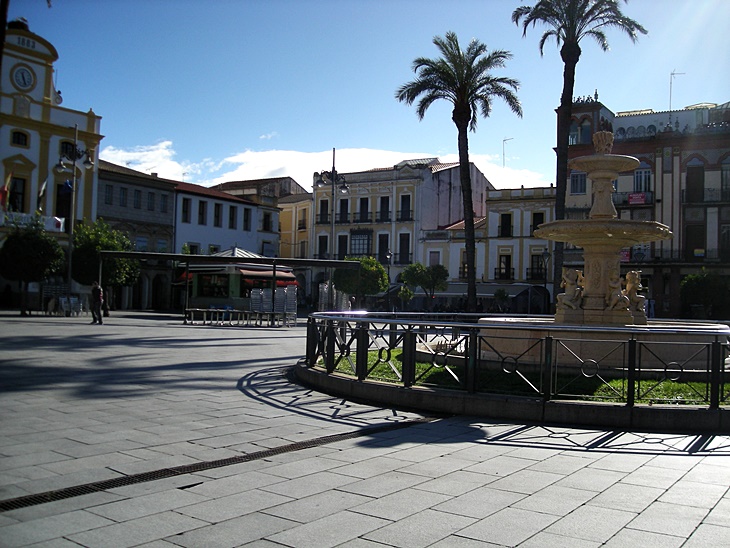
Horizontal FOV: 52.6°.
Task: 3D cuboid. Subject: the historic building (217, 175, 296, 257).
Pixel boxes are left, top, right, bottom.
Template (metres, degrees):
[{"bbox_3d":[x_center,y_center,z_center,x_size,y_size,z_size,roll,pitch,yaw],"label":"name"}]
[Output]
[{"bbox_3d":[-11.827,-3.142,80.665,11.000,13.800,7.000,0,-3,33],"label":"historic building"}]

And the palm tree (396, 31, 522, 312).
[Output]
[{"bbox_3d":[4.407,-4.431,34.800,5.900,14.000,5.900,1,-2,0],"label":"palm tree"}]

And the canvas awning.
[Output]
[{"bbox_3d":[-5.084,0.016,38.500,0.700,0.500,4.100,0,-3,33],"label":"canvas awning"}]

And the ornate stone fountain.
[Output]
[{"bbox_3d":[4.767,-0.932,14.800,2.660,3.950,2.660,1,-2,18],"label":"ornate stone fountain"}]

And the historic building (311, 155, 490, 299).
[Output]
[{"bbox_3d":[4.593,-3.761,80.204,12.400,15.900,19.000,0,-3,30],"label":"historic building"}]

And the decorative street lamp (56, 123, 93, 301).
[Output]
[{"bbox_3d":[-14.629,-2.882,37.000,2.200,9.700,0.550,0,-3,33],"label":"decorative street lamp"}]

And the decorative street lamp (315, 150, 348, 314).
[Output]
[{"bbox_3d":[-1.833,-2.138,41.000,0.550,9.700,2.200,0,-3,30],"label":"decorative street lamp"}]

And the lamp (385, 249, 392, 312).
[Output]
[{"bbox_3d":[1.231,0.642,39.500,0.470,4.100,0.470,1,-2,0],"label":"lamp"}]

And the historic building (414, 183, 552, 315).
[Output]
[{"bbox_3d":[13.243,-1.600,70.923,12.800,11.400,11.500,0,-3,30],"label":"historic building"}]

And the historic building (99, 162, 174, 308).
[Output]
[{"bbox_3d":[-23.528,-3.258,63.947,11.000,12.400,8.600,0,-3,33],"label":"historic building"}]

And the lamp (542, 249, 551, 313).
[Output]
[{"bbox_3d":[9.096,0.777,37.000,0.470,4.100,0.470,1,-2,0],"label":"lamp"}]

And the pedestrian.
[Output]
[{"bbox_3d":[-10.942,1.182,30.200,0.500,1.740,0.550,2,-2,-18],"label":"pedestrian"}]

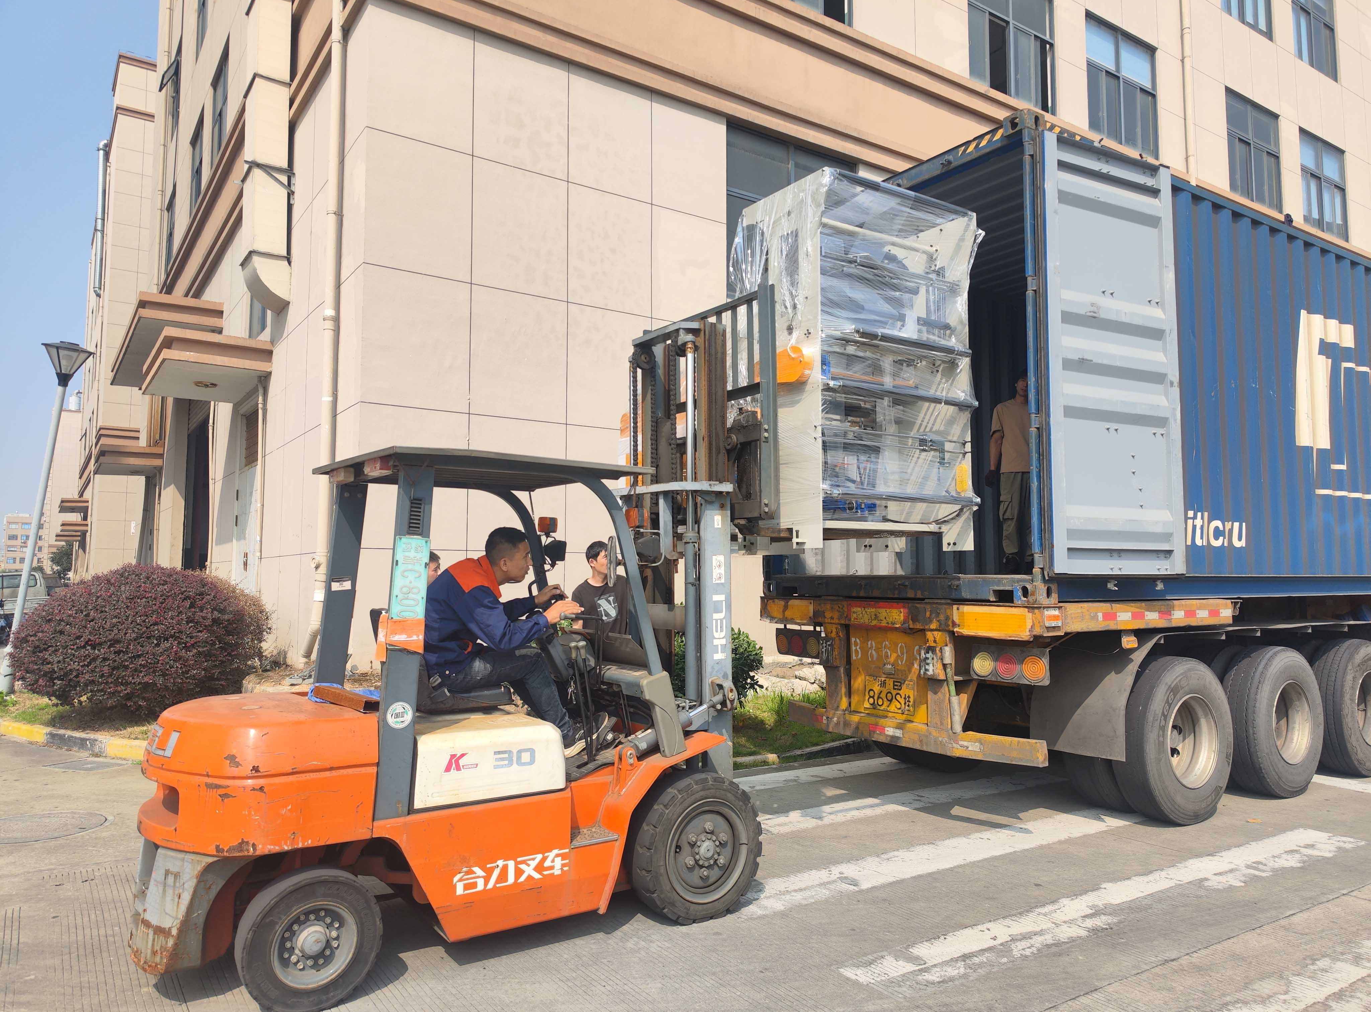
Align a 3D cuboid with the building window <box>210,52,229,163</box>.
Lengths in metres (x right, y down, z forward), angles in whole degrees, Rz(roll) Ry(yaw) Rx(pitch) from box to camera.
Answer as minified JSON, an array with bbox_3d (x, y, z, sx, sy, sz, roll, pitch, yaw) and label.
[{"bbox_3d":[-9.775,-8.360,19.942,0.120,2.211,2.187,3,-5,-34],"label":"building window"}]

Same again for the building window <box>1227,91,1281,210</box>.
[{"bbox_3d":[13.118,-8.092,21.864,2.511,2.488,0.120,3,-5,-34],"label":"building window"}]

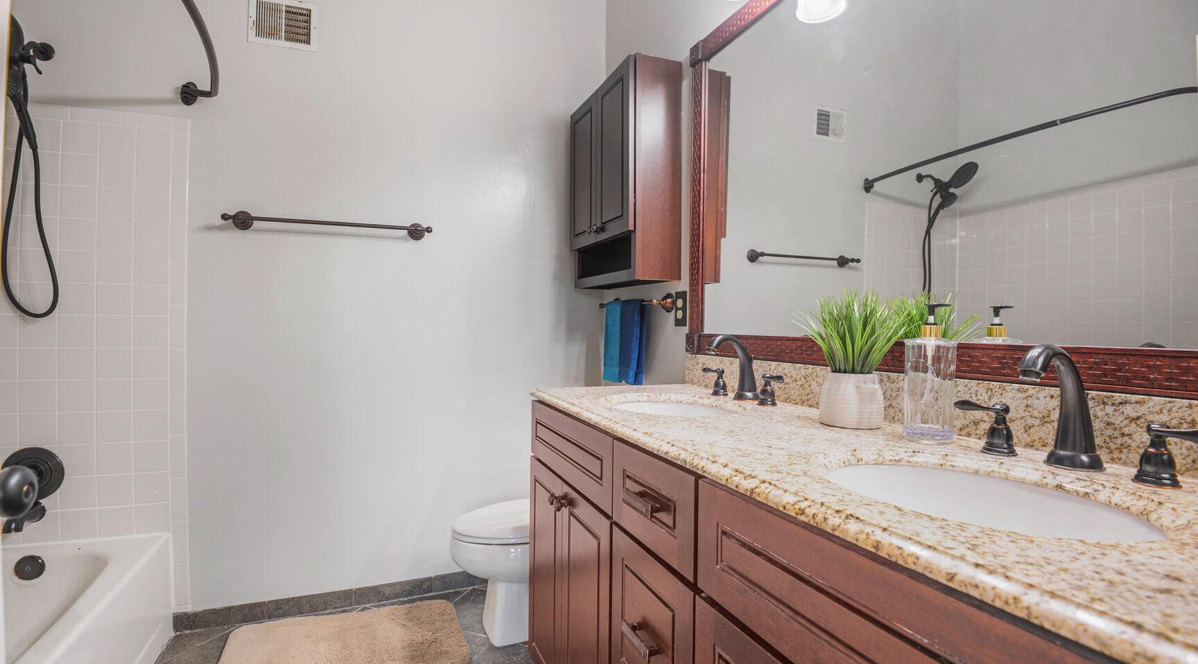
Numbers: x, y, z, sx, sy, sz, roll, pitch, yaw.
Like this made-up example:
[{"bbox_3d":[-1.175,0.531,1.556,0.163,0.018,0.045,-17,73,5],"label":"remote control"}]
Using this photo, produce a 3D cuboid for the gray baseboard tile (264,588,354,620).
[{"bbox_3d":[-1.112,1.052,2.033,0.305,0.074,0.012,0,0,-20],"label":"gray baseboard tile"}]

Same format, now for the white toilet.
[{"bbox_3d":[-0.176,0.721,1.959,0.720,0.740,0.430,0,0,-23],"label":"white toilet"}]

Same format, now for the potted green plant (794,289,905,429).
[{"bbox_3d":[0.494,0.046,1.051,0.190,0.262,0.200,0,0,-23],"label":"potted green plant"}]

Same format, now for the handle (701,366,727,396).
[{"bbox_3d":[0.319,0.134,1.472,0.045,0.077,0.088,0,1,-36],"label":"handle"}]

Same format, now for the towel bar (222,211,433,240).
[{"bbox_3d":[-1.004,-0.403,2.009,0.720,0.070,0.078,0,0,-23],"label":"towel bar"}]

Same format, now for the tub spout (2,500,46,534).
[{"bbox_3d":[-1.837,0.592,1.688,0.074,0.075,0.148,0,0,-23],"label":"tub spout"}]

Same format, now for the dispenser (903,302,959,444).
[{"bbox_3d":[0.549,0.065,0.882,0.078,0.228,0.078,0,0,-23],"label":"dispenser"}]

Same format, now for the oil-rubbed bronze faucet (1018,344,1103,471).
[{"bbox_3d":[0.591,0.097,0.689,0.172,0.164,0.068,0,0,-23],"label":"oil-rubbed bronze faucet"}]

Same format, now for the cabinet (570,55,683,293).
[{"bbox_3d":[0.082,-0.556,2.063,0.200,0.757,0.578,0,0,-23],"label":"cabinet"}]

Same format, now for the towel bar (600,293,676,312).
[{"bbox_3d":[0.131,-0.107,2.091,0.080,0.068,0.550,0,0,-23],"label":"towel bar"}]

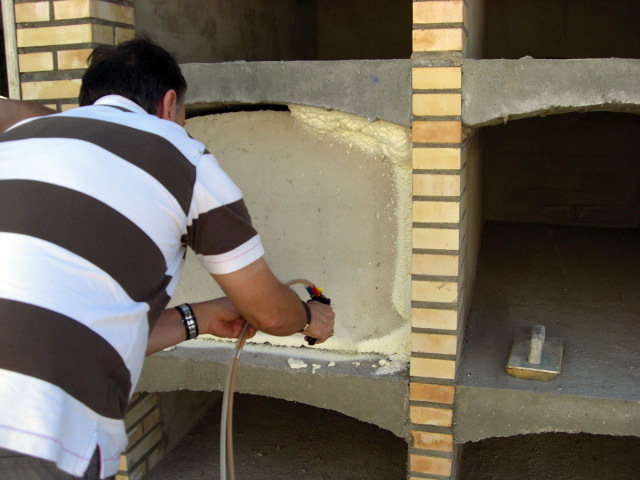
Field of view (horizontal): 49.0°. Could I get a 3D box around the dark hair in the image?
[{"bbox_3d":[-0.350,-0.295,1.310,0.172,0.160,0.198,7,-6,31],"label":"dark hair"}]

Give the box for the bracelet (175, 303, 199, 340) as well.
[{"bbox_3d":[-0.257,0.157,1.340,0.021,0.067,0.058,-16,0,-18],"label":"bracelet"}]

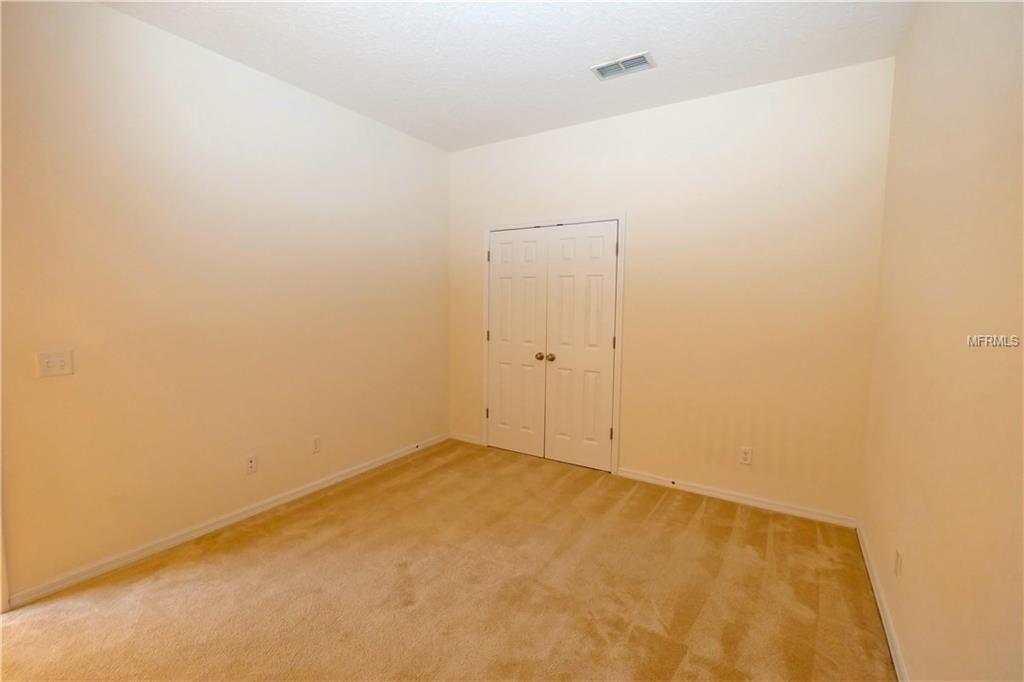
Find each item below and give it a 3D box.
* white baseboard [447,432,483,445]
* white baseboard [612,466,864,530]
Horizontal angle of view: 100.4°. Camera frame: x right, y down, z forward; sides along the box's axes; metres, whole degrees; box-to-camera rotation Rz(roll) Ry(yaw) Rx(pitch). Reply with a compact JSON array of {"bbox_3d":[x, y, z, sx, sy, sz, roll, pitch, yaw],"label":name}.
[{"bbox_3d":[-0.466,0.984,4.265,0.406,0.078,0.016,4,6,31],"label":"white baseboard"},{"bbox_3d":[1.519,1.113,3.083,1.540,0.078,0.016,4,6,31],"label":"white baseboard"}]

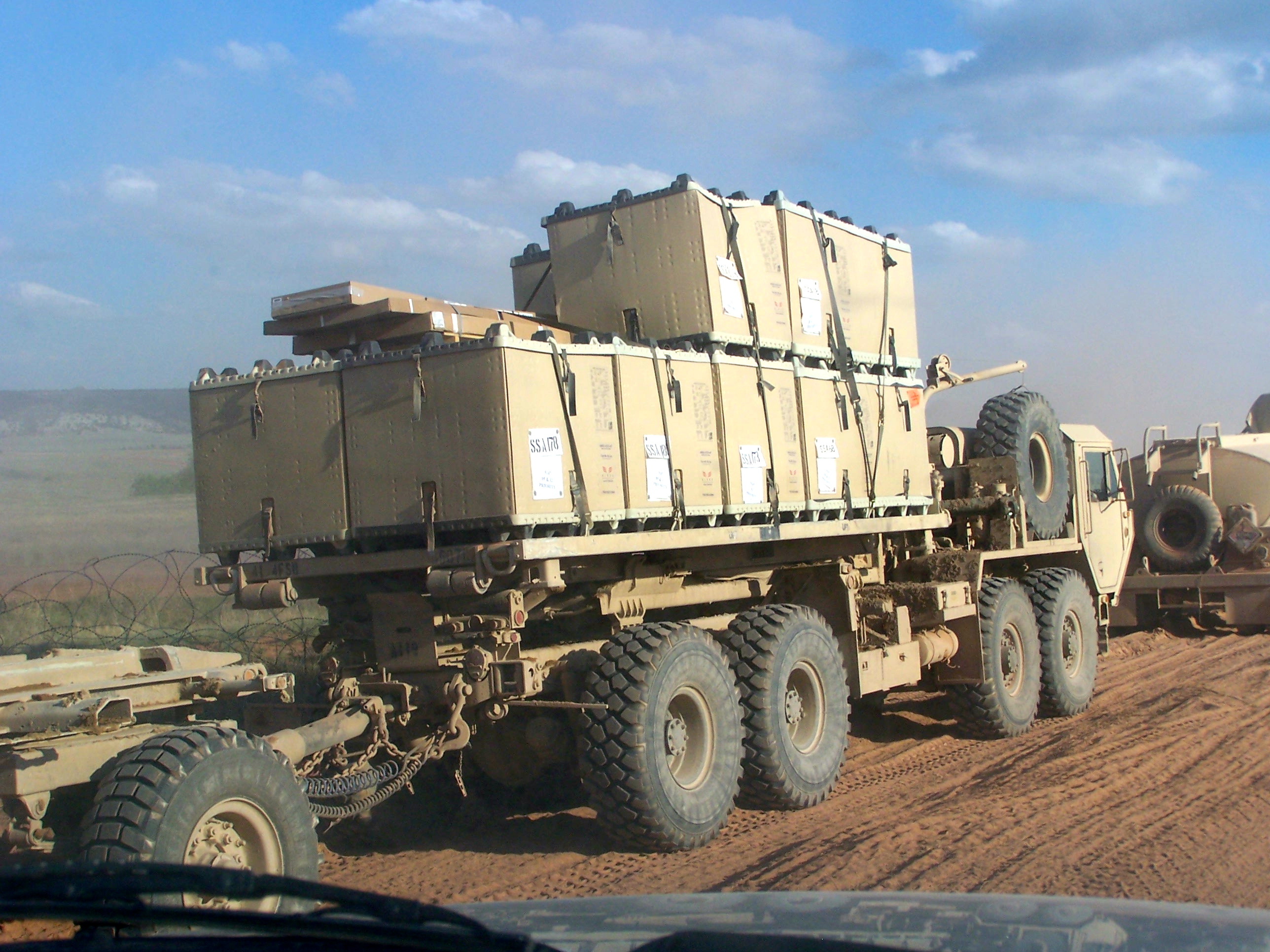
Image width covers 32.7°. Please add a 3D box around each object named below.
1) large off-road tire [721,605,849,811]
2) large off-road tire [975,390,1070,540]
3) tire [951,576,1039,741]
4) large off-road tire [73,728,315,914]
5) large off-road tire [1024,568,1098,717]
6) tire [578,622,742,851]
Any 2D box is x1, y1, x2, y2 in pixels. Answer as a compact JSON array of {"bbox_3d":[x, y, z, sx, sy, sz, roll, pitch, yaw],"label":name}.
[{"bbox_3d":[0.924,1.451,13.532,0.440,1.300,1.310,-3,-1,28],"label":"large off-road tire"},{"bbox_3d":[3.247,-0.059,18.133,0.440,1.310,1.310,-7,-3,30],"label":"large off-road tire"},{"bbox_3d":[2.808,1.447,17.008,0.440,1.300,1.310,-3,-1,28],"label":"tire"},{"bbox_3d":[-1.678,1.542,8.325,0.420,1.150,1.160,-4,-2,29],"label":"large off-road tire"},{"bbox_3d":[3.562,1.430,18.399,0.440,1.300,1.310,-3,-1,28],"label":"large off-road tire"},{"bbox_3d":[0.170,1.471,12.141,0.440,1.300,1.310,-3,-1,28],"label":"tire"}]

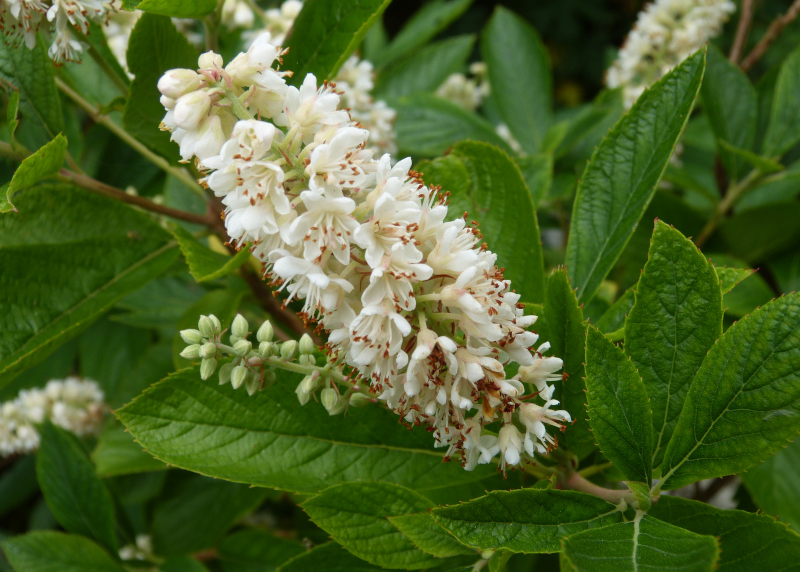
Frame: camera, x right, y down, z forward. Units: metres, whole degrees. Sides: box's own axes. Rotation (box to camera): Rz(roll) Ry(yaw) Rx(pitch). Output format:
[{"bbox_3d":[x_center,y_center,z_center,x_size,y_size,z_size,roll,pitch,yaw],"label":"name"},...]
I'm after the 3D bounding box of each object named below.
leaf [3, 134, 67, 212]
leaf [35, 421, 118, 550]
[{"bbox_3d":[-0.111,-0.035,0.310,0.026,0.009,0.013,-37,49,-4],"label":"leaf"},{"bbox_3d":[-0.119,0.076,0.380,0.025,0.055,0.010,-25,-9,-13],"label":"leaf"}]

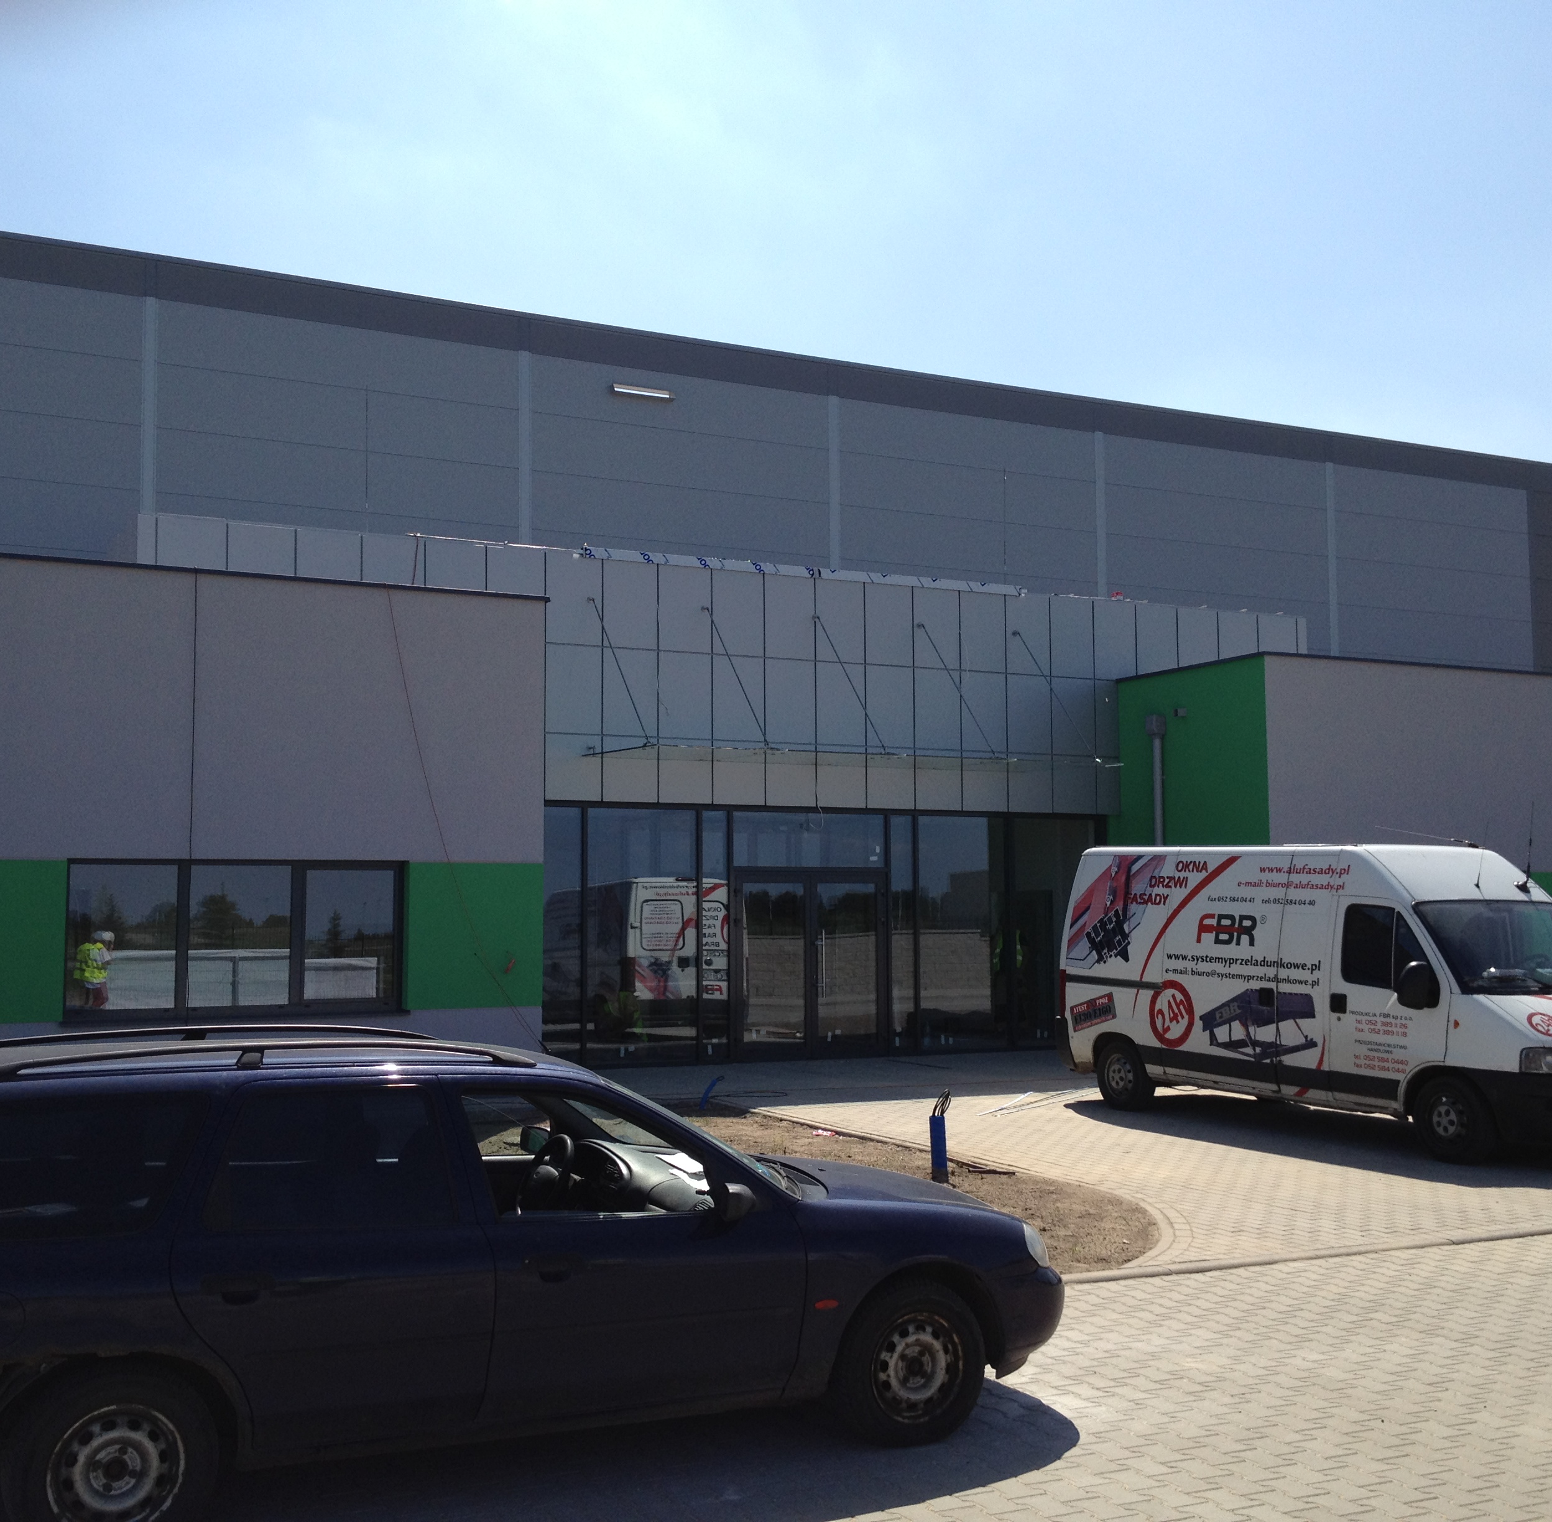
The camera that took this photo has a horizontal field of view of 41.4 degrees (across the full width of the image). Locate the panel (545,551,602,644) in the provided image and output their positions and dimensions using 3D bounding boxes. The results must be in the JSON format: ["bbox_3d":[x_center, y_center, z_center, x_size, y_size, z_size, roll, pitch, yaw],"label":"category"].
[{"bbox_3d":[-2.220,-1.746,22.418,0.675,0.976,0.050,2,-5,-30],"label":"panel"}]

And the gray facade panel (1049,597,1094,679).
[{"bbox_3d":[3.686,-1.511,25.559,0.673,0.966,0.080,2,-5,-29],"label":"gray facade panel"}]

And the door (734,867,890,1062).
[{"bbox_3d":[0.434,2.420,24.423,2.082,2.215,0.100,2,-5,-30],"label":"door"}]

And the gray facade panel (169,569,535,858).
[{"bbox_3d":[-3.566,-0.314,18.143,3.224,2.430,0.150,2,-5,-29],"label":"gray facade panel"}]

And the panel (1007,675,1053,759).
[{"bbox_3d":[3.101,-0.573,25.161,0.673,0.959,0.080,2,-5,-29],"label":"panel"}]

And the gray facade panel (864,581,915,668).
[{"bbox_3d":[1.347,-1.613,24.456,0.675,0.976,0.050,2,-5,-30],"label":"gray facade panel"}]

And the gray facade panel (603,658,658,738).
[{"bbox_3d":[-1.608,-0.748,22.553,0.673,0.959,0.080,2,-5,-29],"label":"gray facade panel"}]

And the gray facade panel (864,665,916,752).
[{"bbox_3d":[1.380,-0.649,24.923,0.690,0.992,0.050,2,-5,-30],"label":"gray facade panel"}]

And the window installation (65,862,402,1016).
[{"bbox_3d":[-4.688,1.538,17.878,2.946,1.315,0.120,2,-5,-30],"label":"window installation"}]

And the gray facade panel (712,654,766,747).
[{"bbox_3d":[-0.429,-0.705,23.360,0.675,0.960,0.050,2,-5,-30],"label":"gray facade panel"}]

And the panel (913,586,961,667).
[{"bbox_3d":[1.991,-1.635,25.352,0.687,1.002,0.050,2,-5,-30],"label":"panel"}]

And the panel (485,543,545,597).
[{"bbox_3d":[-2.866,-1.837,22.599,0.688,0.990,0.050,2,-5,-30],"label":"panel"}]

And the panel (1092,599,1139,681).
[{"bbox_3d":[4.275,-1.489,25.885,0.673,0.966,0.080,2,-5,-29],"label":"panel"}]

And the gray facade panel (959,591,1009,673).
[{"bbox_3d":[2.509,-1.555,24.907,0.673,0.966,0.080,2,-5,-29],"label":"gray facade panel"}]

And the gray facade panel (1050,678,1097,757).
[{"bbox_3d":[3.804,-0.556,26.298,0.690,0.990,0.050,2,-5,-30],"label":"gray facade panel"}]

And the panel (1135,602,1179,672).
[{"bbox_3d":[5.024,-1.563,27.075,0.693,0.990,0.050,2,-5,-30],"label":"panel"}]

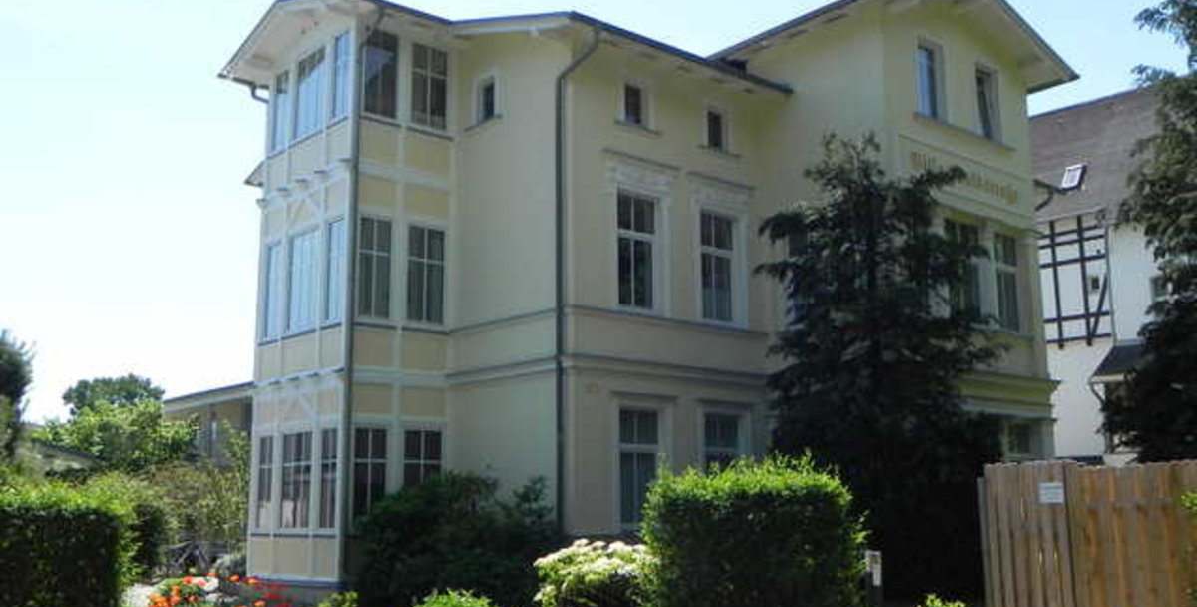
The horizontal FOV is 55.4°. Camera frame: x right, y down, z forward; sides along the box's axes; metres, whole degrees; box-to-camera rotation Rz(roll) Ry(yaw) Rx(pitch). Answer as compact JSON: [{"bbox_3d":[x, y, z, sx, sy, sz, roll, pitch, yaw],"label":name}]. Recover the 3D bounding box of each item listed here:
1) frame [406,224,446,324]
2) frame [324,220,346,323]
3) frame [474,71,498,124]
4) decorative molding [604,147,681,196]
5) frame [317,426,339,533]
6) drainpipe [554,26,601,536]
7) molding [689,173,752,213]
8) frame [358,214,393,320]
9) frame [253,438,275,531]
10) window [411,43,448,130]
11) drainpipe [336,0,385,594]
[{"bbox_3d":[-3.142,-0.525,20.690,0.799,1.738,0.100,8,-13,-41],"label":"frame"},{"bbox_3d":[-4.638,-0.566,20.133,0.100,1.799,0.632,8,-13,-41],"label":"frame"},{"bbox_3d":[-1.955,-3.540,19.899,0.125,0.811,0.634,8,-13,-40],"label":"frame"},{"bbox_3d":[0.733,-2.232,19.362,1.625,0.484,0.180,8,-14,-40],"label":"decorative molding"},{"bbox_3d":[-4.611,3.008,19.504,0.100,1.733,0.544,8,-13,-41],"label":"frame"},{"bbox_3d":[-0.307,0.068,17.147,0.146,8.632,1.102,8,-13,-40],"label":"drainpipe"},{"bbox_3d":[2.246,-1.935,20.278,1.654,0.603,0.187,8,-13,-40],"label":"molding"},{"bbox_3d":[-3.915,-0.633,20.018,0.651,1.803,0.100,8,-13,-41],"label":"frame"},{"bbox_3d":[-6.262,3.350,21.348,0.100,1.710,0.714,8,-13,-41],"label":"frame"},{"bbox_3d":[-3.018,-3.864,20.447,0.749,1.581,0.104,8,-13,-40],"label":"window"},{"bbox_3d":[-3.961,-0.146,19.161,0.120,9.928,0.853,8,-13,-41],"label":"drainpipe"}]

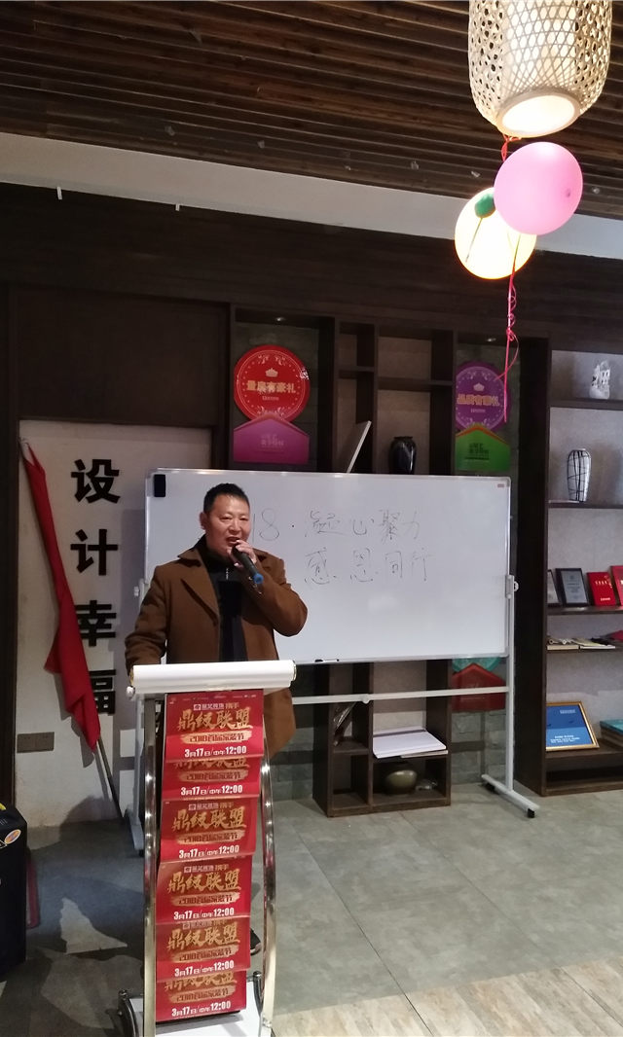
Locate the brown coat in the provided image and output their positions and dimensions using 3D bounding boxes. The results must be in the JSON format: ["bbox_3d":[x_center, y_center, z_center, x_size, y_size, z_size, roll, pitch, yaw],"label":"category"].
[{"bbox_3d":[-0.346,0.495,2.840,0.630,0.800,0.420,1,0,-11],"label":"brown coat"}]

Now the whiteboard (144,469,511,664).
[{"bbox_3d":[0.149,0.260,4.077,2.002,0.989,0.035,1,0,-16],"label":"whiteboard"}]

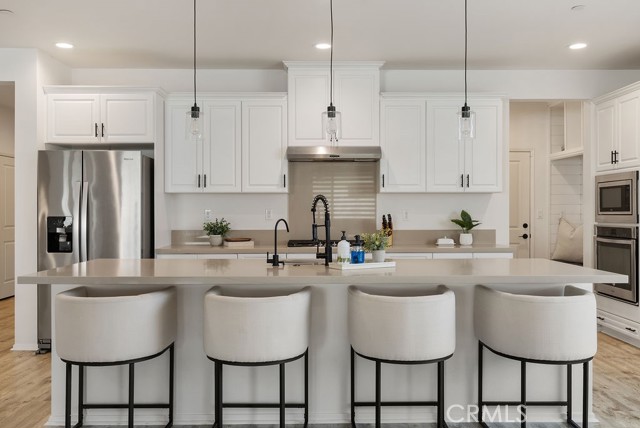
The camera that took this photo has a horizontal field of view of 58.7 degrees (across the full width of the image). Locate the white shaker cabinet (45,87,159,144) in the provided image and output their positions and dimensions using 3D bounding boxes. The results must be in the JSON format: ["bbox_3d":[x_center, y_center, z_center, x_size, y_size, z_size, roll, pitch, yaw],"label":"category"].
[{"bbox_3d":[-2.015,-0.911,5.550,1.060,0.525,0.650,0,0,-1],"label":"white shaker cabinet"}]

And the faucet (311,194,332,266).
[{"bbox_3d":[-0.016,0.107,3.860,0.110,0.470,0.250,0,1,-26],"label":"faucet"}]

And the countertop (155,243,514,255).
[{"bbox_3d":[0.134,0.350,5.647,3.336,0.044,0.640,0,0,-1],"label":"countertop"}]

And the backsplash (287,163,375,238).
[{"bbox_3d":[0.132,-0.109,5.952,0.923,0.870,0.022,0,0,-1],"label":"backsplash"}]

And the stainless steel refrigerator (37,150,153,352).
[{"bbox_3d":[-2.053,0.336,5.440,0.915,1.785,0.860,0,0,-1],"label":"stainless steel refrigerator"}]

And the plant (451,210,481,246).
[{"bbox_3d":[1.465,0.142,5.720,0.300,0.350,0.240,0,0,-1],"label":"plant"}]

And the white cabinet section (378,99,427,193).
[{"bbox_3d":[0.820,-0.672,5.755,0.452,0.930,0.340,0,0,0],"label":"white cabinet section"}]

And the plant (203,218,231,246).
[{"bbox_3d":[-1.039,0.185,5.742,0.278,0.284,0.260,0,0,-1],"label":"plant"}]

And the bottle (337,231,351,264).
[{"bbox_3d":[0.154,0.217,3.610,0.080,0.213,0.075,0,0,-1],"label":"bottle"}]

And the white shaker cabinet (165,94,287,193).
[{"bbox_3d":[-0.921,-0.695,5.745,1.215,0.973,0.385,0,0,-1],"label":"white shaker cabinet"}]

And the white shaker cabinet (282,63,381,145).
[{"bbox_3d":[0.136,-1.080,5.763,0.994,0.829,0.385,0,0,-1],"label":"white shaker cabinet"}]

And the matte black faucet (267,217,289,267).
[{"bbox_3d":[-0.262,0.186,3.700,0.095,0.303,0.160,0,0,38],"label":"matte black faucet"}]

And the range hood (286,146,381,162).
[{"bbox_3d":[0.137,-0.593,5.680,0.910,0.135,0.480,0,0,-1],"label":"range hood"}]

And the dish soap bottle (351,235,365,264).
[{"bbox_3d":[0.241,0.230,3.610,0.085,0.190,0.080,0,0,14],"label":"dish soap bottle"}]

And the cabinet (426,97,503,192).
[{"bbox_3d":[1.429,-0.688,5.797,0.747,0.958,0.375,0,0,-1],"label":"cabinet"}]

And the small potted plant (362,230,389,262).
[{"bbox_3d":[0.365,0.220,3.770,0.175,0.209,0.170,0,0,-1],"label":"small potted plant"}]

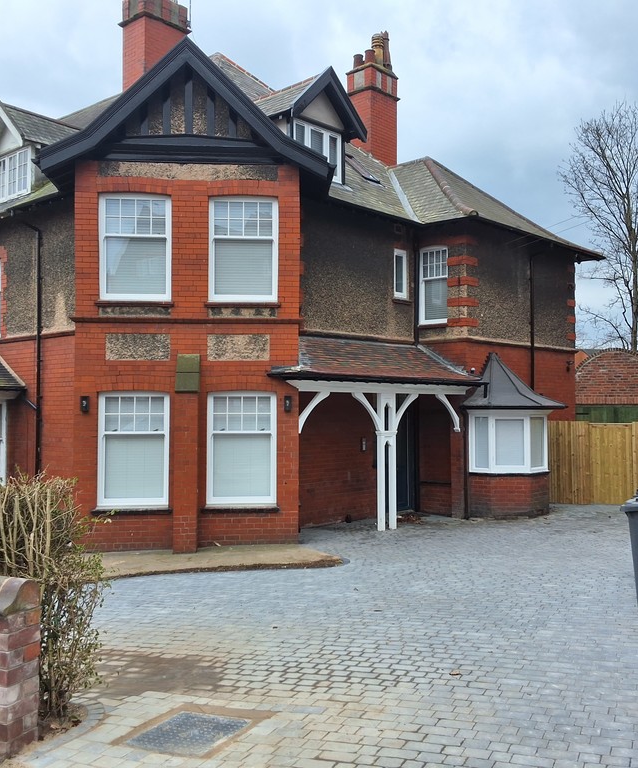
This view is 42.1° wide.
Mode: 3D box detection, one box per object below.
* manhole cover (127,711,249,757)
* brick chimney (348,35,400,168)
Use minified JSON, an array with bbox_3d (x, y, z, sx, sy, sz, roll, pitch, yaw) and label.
[{"bbox_3d":[-0.645,1.780,4.204,0.426,0.035,0.501,-1,-3,22],"label":"manhole cover"},{"bbox_3d":[1.462,-7.541,22.164,0.880,3.500,1.250,-2,-3,42],"label":"brick chimney"}]

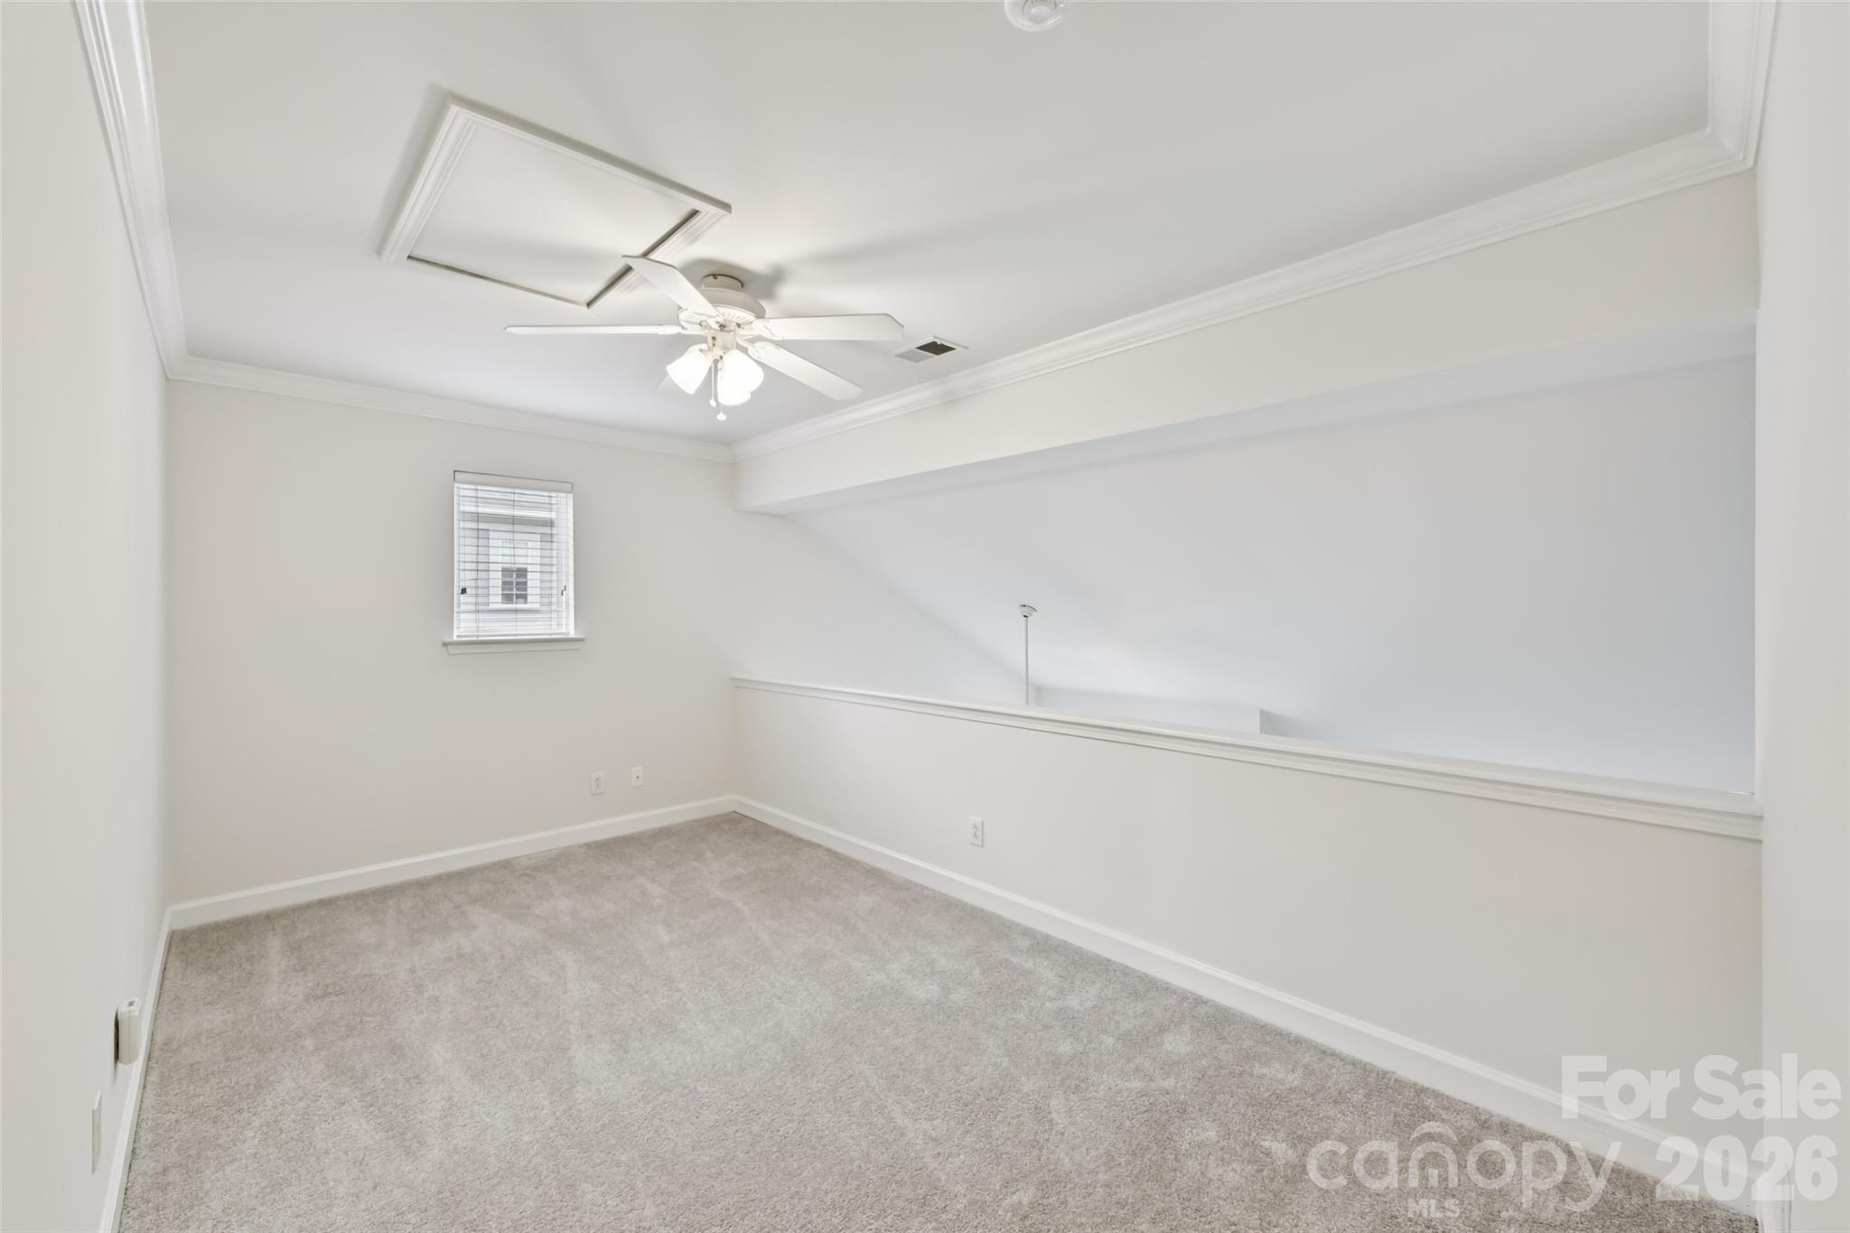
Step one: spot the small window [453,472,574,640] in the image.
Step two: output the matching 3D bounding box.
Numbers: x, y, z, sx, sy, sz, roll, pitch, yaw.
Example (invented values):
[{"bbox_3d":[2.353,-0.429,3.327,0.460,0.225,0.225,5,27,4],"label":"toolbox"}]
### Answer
[{"bbox_3d":[-2.246,-0.319,3.950,0.587,0.875,0.080,-1,1,-44],"label":"small window"}]

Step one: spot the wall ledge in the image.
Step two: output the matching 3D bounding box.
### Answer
[{"bbox_3d":[0.315,0.445,3.248,0.167,0.076,4.518,-1,1,-44],"label":"wall ledge"}]

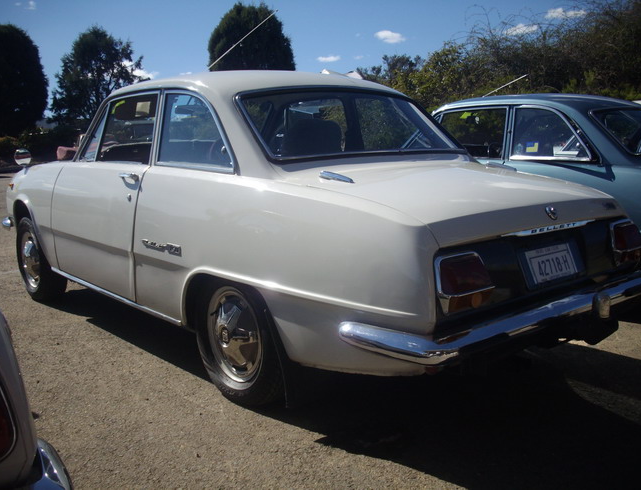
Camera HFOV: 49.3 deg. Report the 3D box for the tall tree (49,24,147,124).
[{"bbox_3d":[-11.447,-8.234,35.369,5.200,6.800,5.200,-4,10,-17],"label":"tall tree"}]

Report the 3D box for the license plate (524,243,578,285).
[{"bbox_3d":[0.788,0.060,2.369,0.262,0.110,0.012,-9,-10,-40],"label":"license plate"}]

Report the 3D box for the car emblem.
[{"bbox_3d":[0.778,-0.105,2.350,0.055,0.056,0.020,-9,-7,-40],"label":"car emblem"}]

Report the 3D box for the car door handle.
[{"bbox_3d":[-0.871,-0.305,3.156,0.045,0.042,0.160,-9,12,-40],"label":"car door handle"}]

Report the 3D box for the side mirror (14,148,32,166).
[{"bbox_3d":[-1.953,-0.572,4.575,0.115,0.120,0.070,-9,12,-40],"label":"side mirror"}]

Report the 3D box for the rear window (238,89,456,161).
[{"bbox_3d":[0.158,-0.527,3.016,1.140,0.100,0.430,-9,50,-40],"label":"rear window"}]

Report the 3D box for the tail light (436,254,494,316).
[{"bbox_3d":[0.427,0.110,2.056,0.200,0.170,0.070,-9,-1,-40],"label":"tail light"}]

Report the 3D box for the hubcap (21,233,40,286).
[{"bbox_3d":[-1.864,0.093,4.503,0.085,0.360,0.360,-9,12,-40],"label":"hubcap"}]

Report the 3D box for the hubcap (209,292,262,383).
[{"bbox_3d":[-0.335,0.370,2.740,0.085,0.360,0.360,-9,12,-40],"label":"hubcap"}]

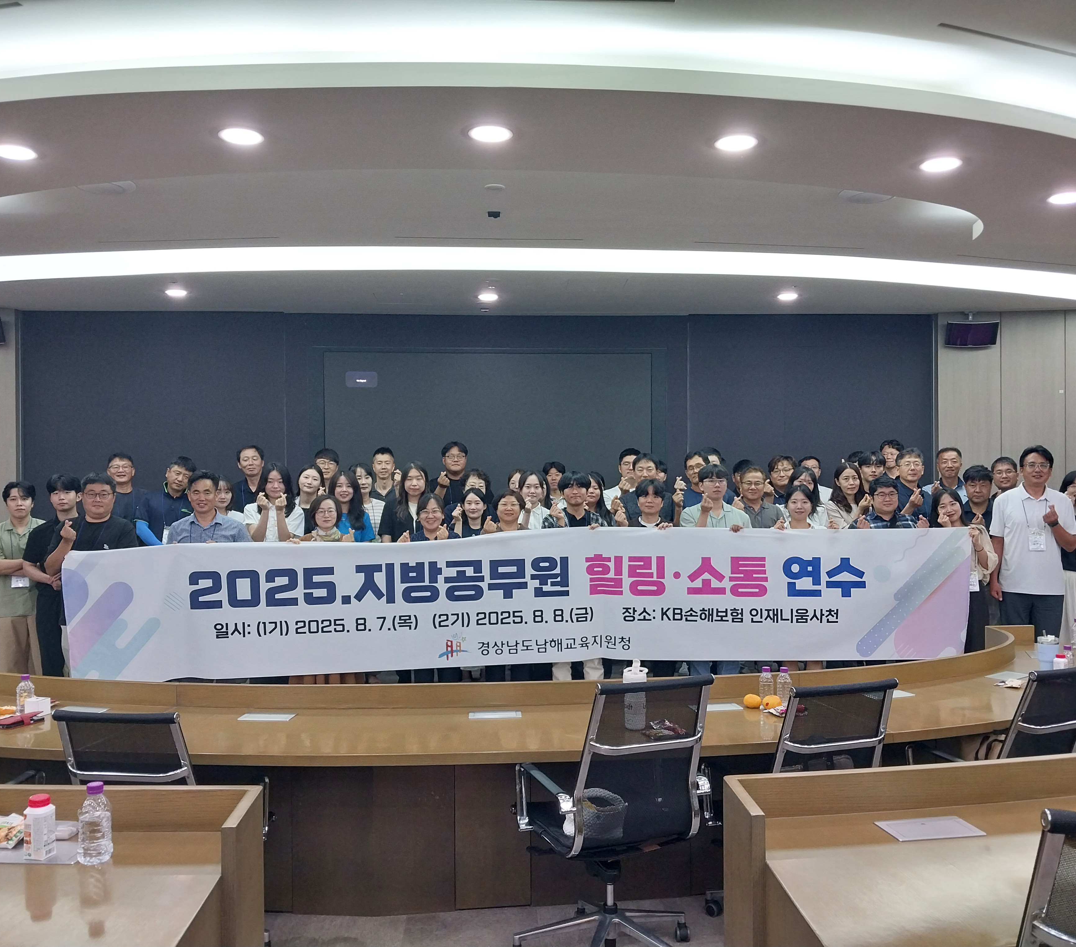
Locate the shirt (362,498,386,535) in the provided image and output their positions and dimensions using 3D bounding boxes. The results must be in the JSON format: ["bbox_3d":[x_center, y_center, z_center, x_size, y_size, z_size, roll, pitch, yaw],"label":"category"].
[{"bbox_3d":[-1.220,0.477,6.852,0.430,0.620,0.260,0,0,-8],"label":"shirt"}]

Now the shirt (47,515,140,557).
[{"bbox_3d":[-2.570,0.555,5.500,0.550,0.670,0.330,0,0,-13],"label":"shirt"}]

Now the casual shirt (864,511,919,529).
[{"bbox_3d":[2.170,0.565,5.900,0.480,0.680,0.290,0,0,12],"label":"casual shirt"}]

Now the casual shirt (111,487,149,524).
[{"bbox_3d":[-3.191,0.435,7.303,0.500,0.680,0.280,0,0,-13],"label":"casual shirt"}]

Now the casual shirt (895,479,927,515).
[{"bbox_3d":[2.984,0.383,7.600,0.470,0.680,0.270,0,0,13],"label":"casual shirt"}]

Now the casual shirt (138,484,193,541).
[{"bbox_3d":[-2.677,0.419,6.953,0.530,0.700,0.290,0,0,-14],"label":"casual shirt"}]

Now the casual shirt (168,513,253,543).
[{"bbox_3d":[-1.885,0.560,5.450,0.500,0.690,0.290,0,0,-9],"label":"casual shirt"}]

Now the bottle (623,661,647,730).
[{"bbox_3d":[0.357,0.807,3.479,0.090,0.250,0.082,0,0,0],"label":"bottle"}]

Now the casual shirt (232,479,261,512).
[{"bbox_3d":[-2.070,0.385,6.900,0.480,0.690,0.280,0,0,-9],"label":"casual shirt"}]

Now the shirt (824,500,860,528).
[{"bbox_3d":[2.324,0.482,7.150,0.430,0.600,0.250,0,0,11],"label":"shirt"}]

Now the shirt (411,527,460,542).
[{"bbox_3d":[-0.624,0.630,5.752,0.450,0.620,0.270,0,0,-3],"label":"shirt"}]

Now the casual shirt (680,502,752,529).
[{"bbox_3d":[1.164,0.524,6.200,0.500,0.680,0.270,0,0,6],"label":"casual shirt"}]

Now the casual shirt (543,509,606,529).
[{"bbox_3d":[0.250,0.564,6.250,0.500,0.680,0.270,0,0,1],"label":"casual shirt"}]

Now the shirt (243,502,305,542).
[{"bbox_3d":[-1.654,0.475,5.952,0.440,0.610,0.280,0,0,-10],"label":"shirt"}]

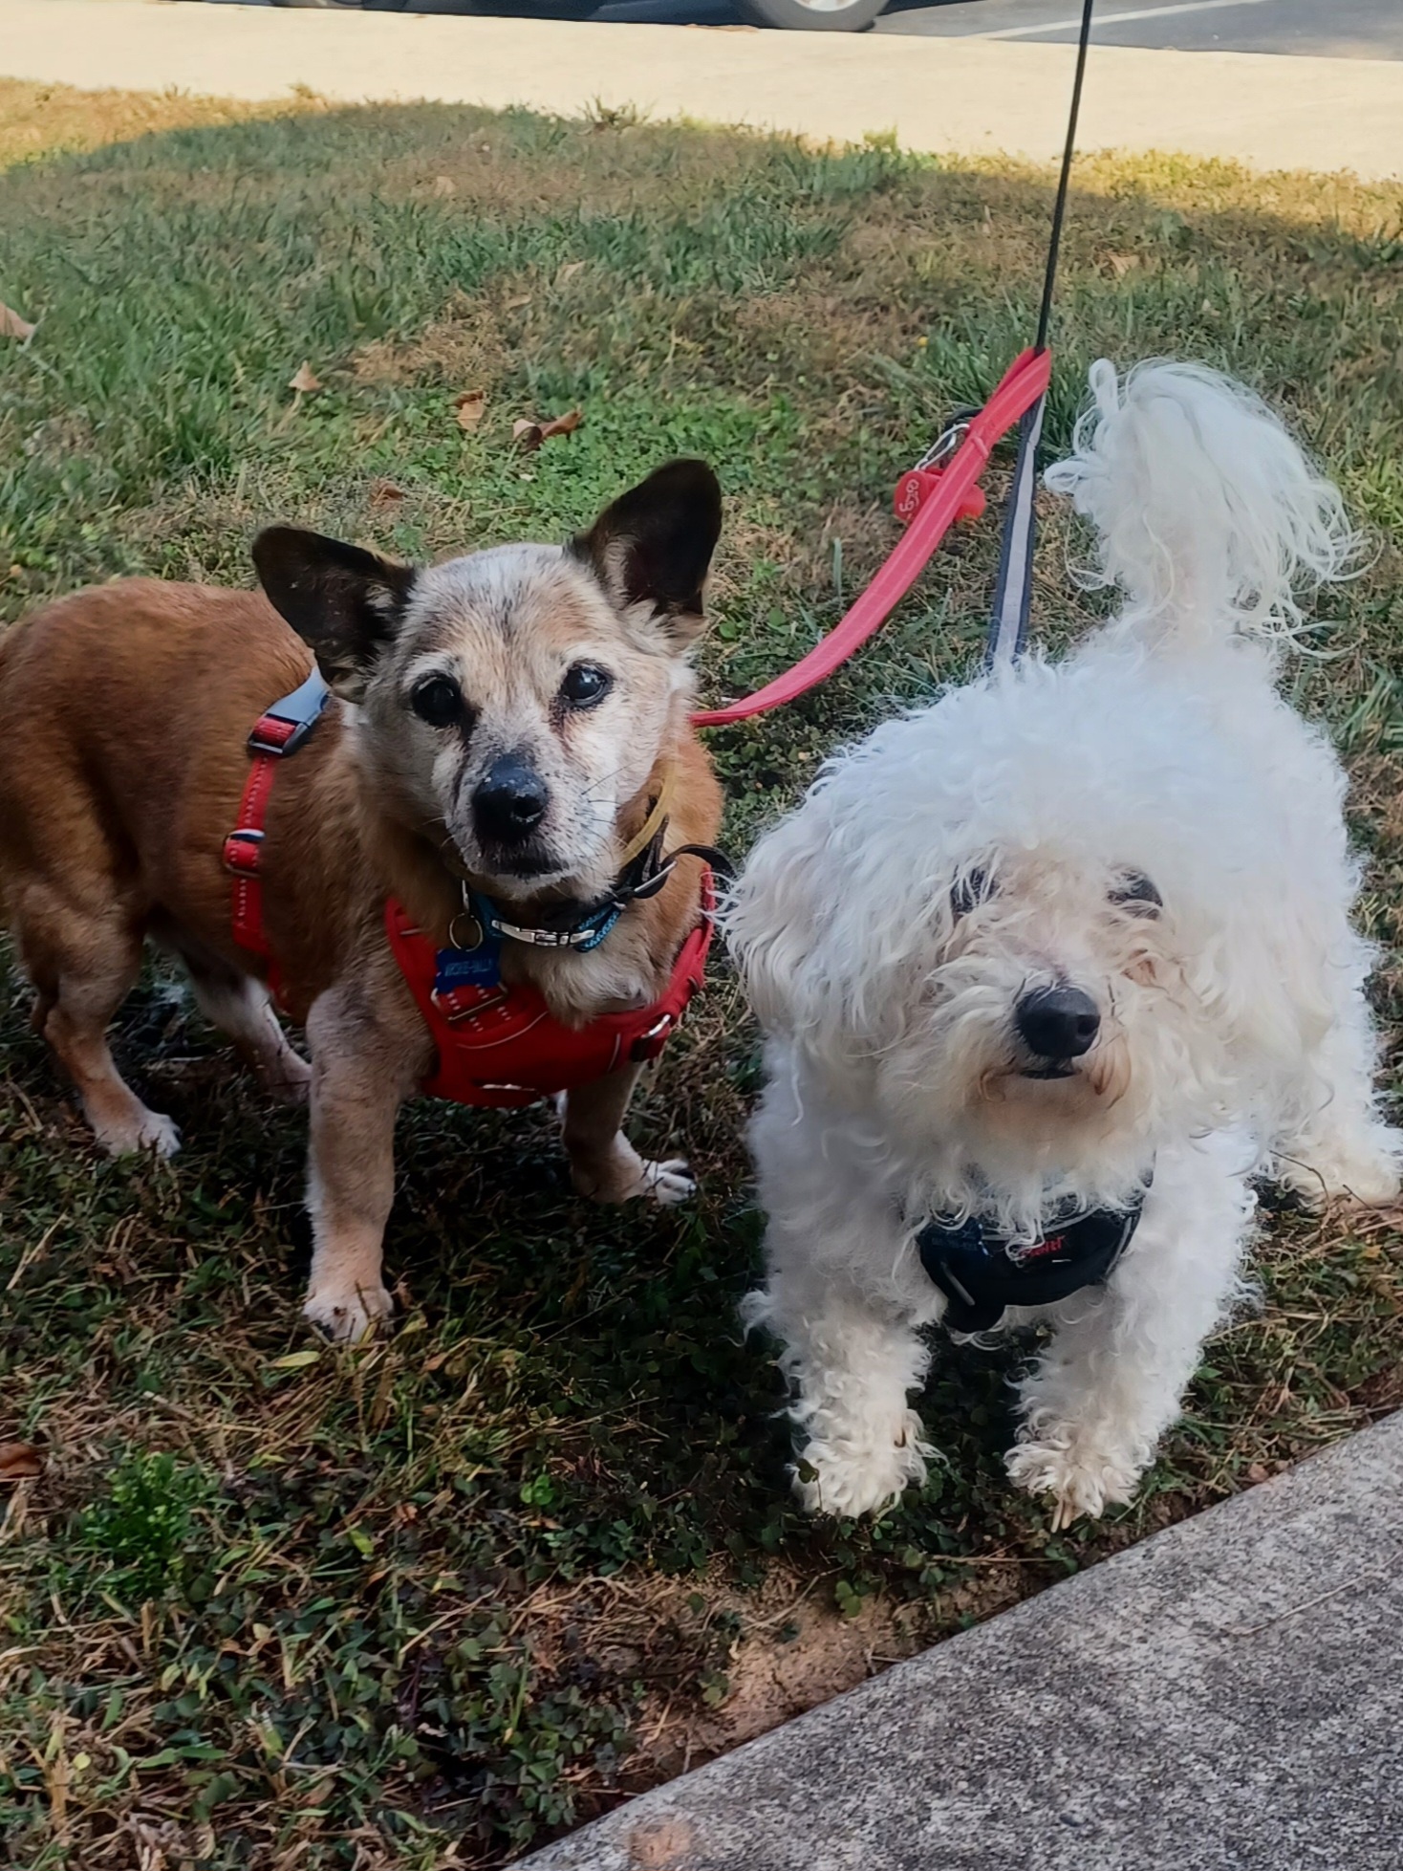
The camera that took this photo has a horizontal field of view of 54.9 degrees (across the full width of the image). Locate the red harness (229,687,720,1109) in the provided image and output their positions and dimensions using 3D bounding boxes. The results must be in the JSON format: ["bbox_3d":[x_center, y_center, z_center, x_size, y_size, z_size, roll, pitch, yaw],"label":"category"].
[{"bbox_3d":[-0.114,-0.027,0.653,0.175,0.185,0.175,-20,44,-23],"label":"red harness"}]

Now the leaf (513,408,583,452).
[{"bbox_3d":[-0.192,-0.631,1.689,0.085,0.035,0.050,-15,42,-17],"label":"leaf"}]

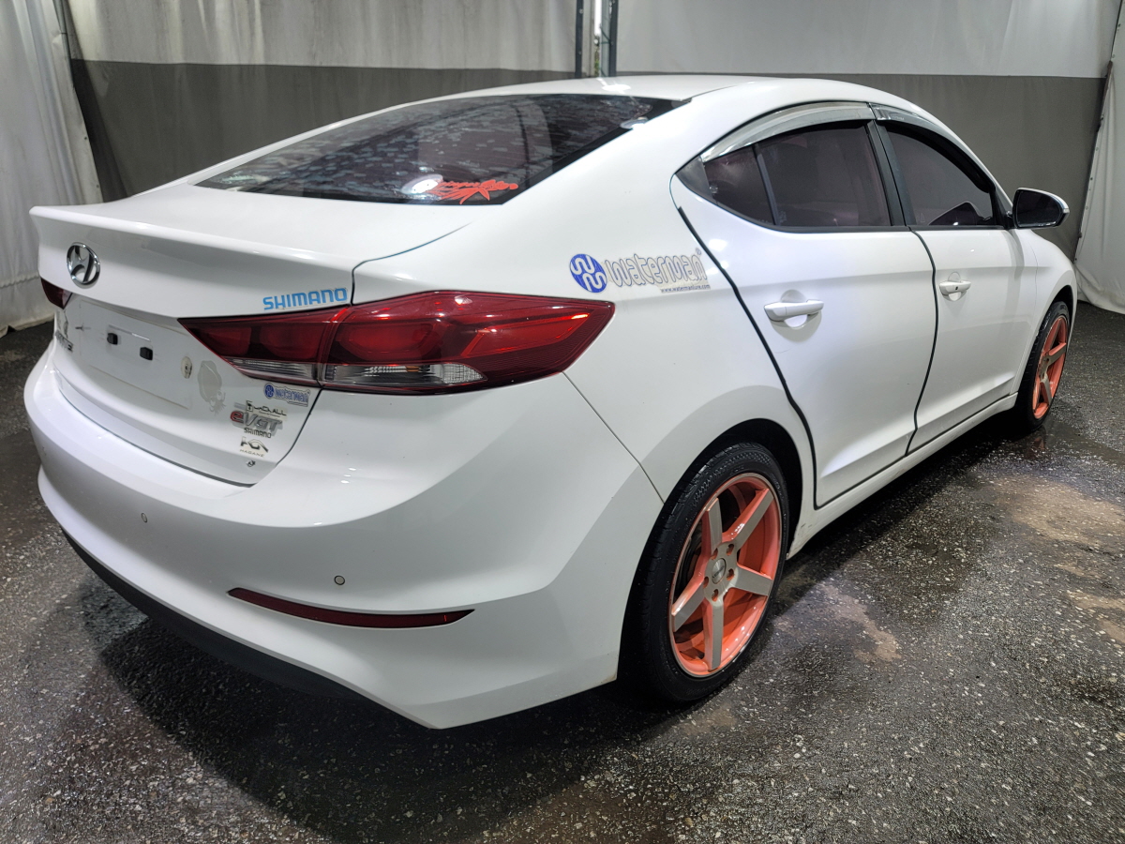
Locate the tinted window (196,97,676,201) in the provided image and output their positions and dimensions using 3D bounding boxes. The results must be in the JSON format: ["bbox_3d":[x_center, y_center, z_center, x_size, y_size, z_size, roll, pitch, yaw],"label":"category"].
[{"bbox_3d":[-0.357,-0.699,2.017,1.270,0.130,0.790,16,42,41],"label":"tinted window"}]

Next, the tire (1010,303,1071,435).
[{"bbox_3d":[2.162,-0.269,3.793,0.220,0.625,0.625,16,24,41],"label":"tire"}]

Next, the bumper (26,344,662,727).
[{"bbox_3d":[-0.704,0.084,1.885,1.780,0.680,0.710,16,24,41],"label":"bumper"}]

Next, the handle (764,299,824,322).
[{"bbox_3d":[0.515,-0.253,1.801,0.050,0.045,0.245,16,19,41],"label":"handle"}]

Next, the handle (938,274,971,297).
[{"bbox_3d":[1.217,-0.428,2.522,0.050,0.045,0.245,16,20,41],"label":"handle"}]

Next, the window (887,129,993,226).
[{"bbox_3d":[1.248,-0.784,2.623,0.070,0.300,0.760,-12,5,45],"label":"window"}]

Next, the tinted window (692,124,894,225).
[{"bbox_3d":[0.590,-0.591,1.958,0.830,0.280,0.070,-16,3,-41],"label":"tinted window"}]

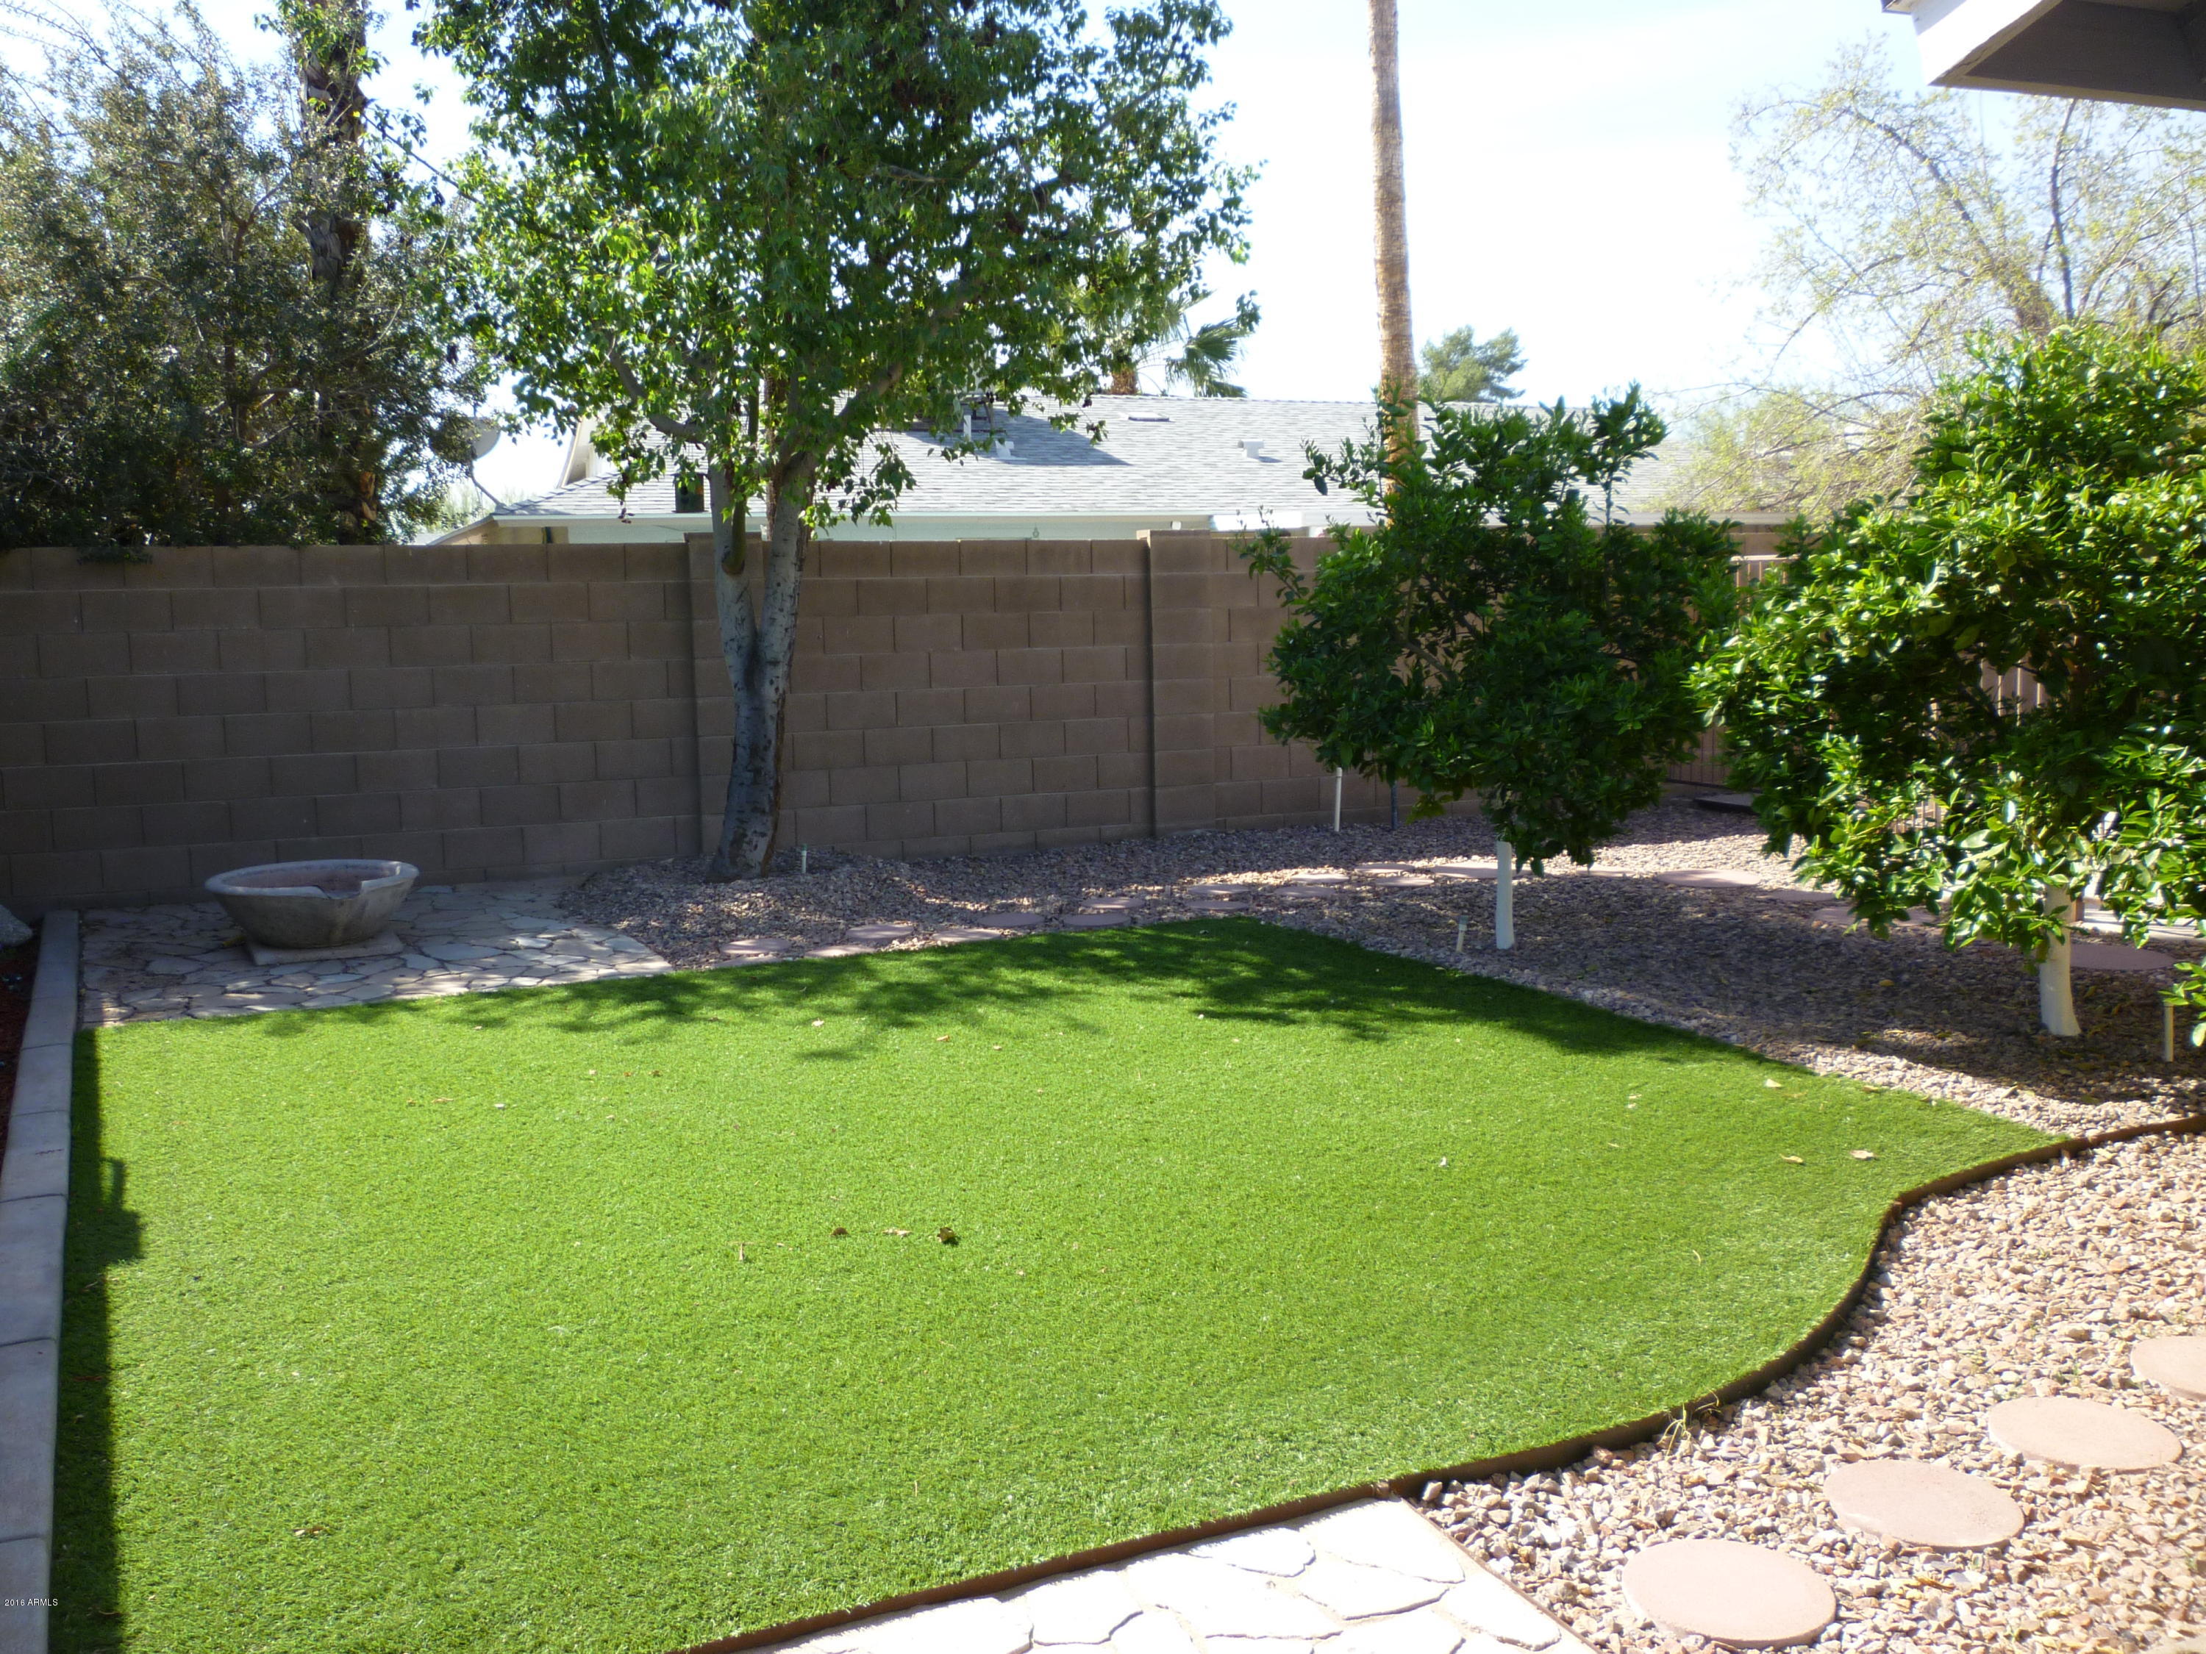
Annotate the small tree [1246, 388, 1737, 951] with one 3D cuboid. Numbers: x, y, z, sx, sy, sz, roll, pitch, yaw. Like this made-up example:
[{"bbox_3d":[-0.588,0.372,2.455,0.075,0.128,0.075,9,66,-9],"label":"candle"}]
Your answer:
[{"bbox_3d":[1.565,-0.615,7.552,1.929,2.240,1.891,-1,7,0],"label":"small tree"}]

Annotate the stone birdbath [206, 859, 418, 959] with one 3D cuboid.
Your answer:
[{"bbox_3d":[-3.500,0.374,8.229,0.874,0.298,0.874,-6,9,-37],"label":"stone birdbath"}]

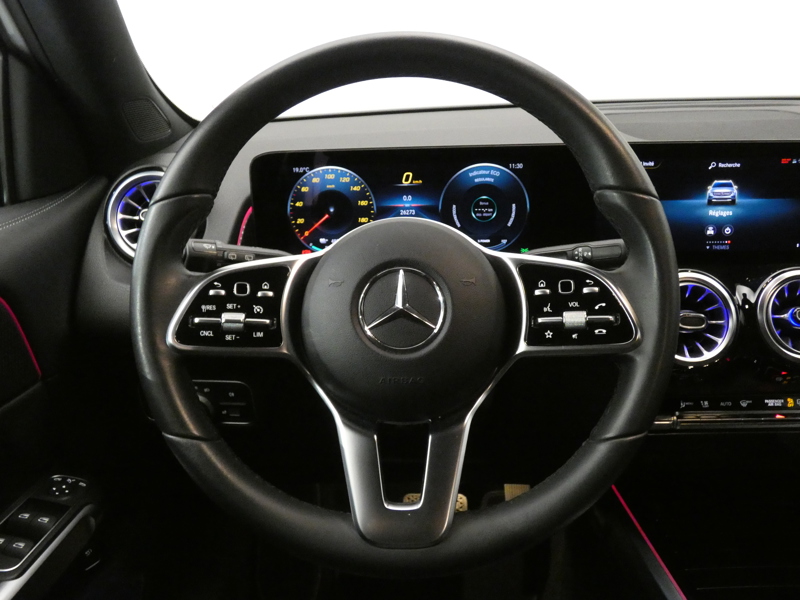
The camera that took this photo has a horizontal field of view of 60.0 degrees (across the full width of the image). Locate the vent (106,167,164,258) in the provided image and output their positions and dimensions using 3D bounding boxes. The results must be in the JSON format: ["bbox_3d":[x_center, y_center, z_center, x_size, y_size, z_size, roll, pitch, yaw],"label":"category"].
[{"bbox_3d":[-0.225,-0.076,0.633,0.089,0.089,0.032,-2,-1,-7],"label":"vent"}]

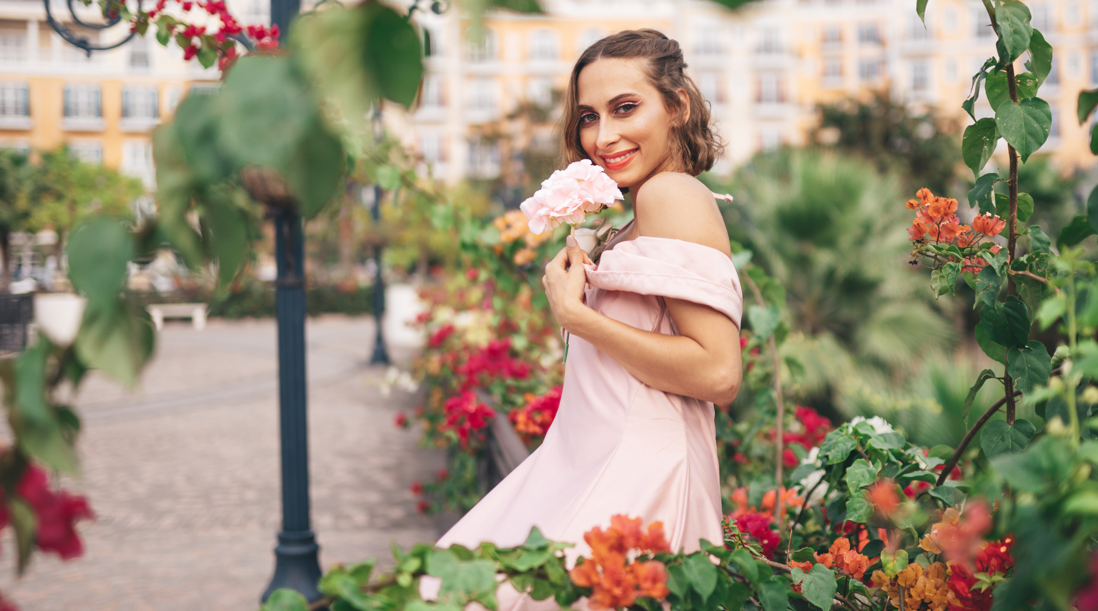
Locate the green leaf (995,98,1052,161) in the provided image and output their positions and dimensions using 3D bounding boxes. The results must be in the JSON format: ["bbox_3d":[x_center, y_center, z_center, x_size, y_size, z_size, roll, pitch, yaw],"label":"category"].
[{"bbox_3d":[0.690,-0.255,1.550,0.080,0.098,0.025,-3,-24,-1],"label":"green leaf"}]

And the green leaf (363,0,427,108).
[{"bbox_3d":[-0.121,-0.196,0.830,0.050,0.080,0.022,-1,2,-8],"label":"green leaf"}]

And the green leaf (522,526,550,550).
[{"bbox_3d":[-0.014,0.258,1.180,0.034,0.030,0.016,0,-18,0],"label":"green leaf"}]

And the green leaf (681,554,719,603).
[{"bbox_3d":[0.175,0.317,1.240,0.043,0.063,0.018,-7,-19,-2],"label":"green leaf"}]

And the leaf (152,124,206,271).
[{"bbox_3d":[-0.282,-0.085,0.820,0.042,0.106,0.026,-7,0,24],"label":"leaf"}]

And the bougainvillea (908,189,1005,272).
[{"bbox_3d":[0.567,-0.105,1.490,0.140,0.120,0.110,0,3,0],"label":"bougainvillea"}]

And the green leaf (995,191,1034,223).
[{"bbox_3d":[0.661,-0.140,1.520,0.057,0.048,0.030,0,3,0],"label":"green leaf"}]

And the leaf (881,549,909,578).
[{"bbox_3d":[0.467,0.349,1.440,0.040,0.040,0.011,-1,-6,6],"label":"leaf"}]

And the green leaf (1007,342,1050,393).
[{"bbox_3d":[0.683,0.090,1.520,0.062,0.076,0.022,0,2,24],"label":"green leaf"}]

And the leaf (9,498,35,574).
[{"bbox_3d":[-0.370,0.162,0.750,0.020,0.053,0.022,-5,-4,41],"label":"leaf"}]

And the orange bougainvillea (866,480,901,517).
[{"bbox_3d":[0.219,0.126,0.700,0.025,0.026,0.024,0,2,17],"label":"orange bougainvillea"}]

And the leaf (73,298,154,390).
[{"bbox_3d":[-0.305,0.027,0.750,0.053,0.063,0.025,-10,-12,-8],"label":"leaf"}]

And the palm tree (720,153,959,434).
[{"bbox_3d":[1.594,-0.089,6.000,1.400,1.600,1.350,0,3,0],"label":"palm tree"}]

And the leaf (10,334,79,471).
[{"bbox_3d":[-0.349,0.069,0.740,0.036,0.093,0.028,-13,-6,-20],"label":"leaf"}]

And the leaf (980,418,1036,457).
[{"bbox_3d":[0.653,0.196,1.520,0.078,0.074,0.025,0,-13,23],"label":"leaf"}]

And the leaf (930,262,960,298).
[{"bbox_3d":[0.553,-0.036,1.490,0.042,0.052,0.030,0,3,6],"label":"leaf"}]

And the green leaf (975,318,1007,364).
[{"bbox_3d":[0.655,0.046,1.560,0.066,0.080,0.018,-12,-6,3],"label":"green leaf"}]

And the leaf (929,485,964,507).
[{"bbox_3d":[0.555,0.266,1.490,0.050,0.034,0.020,5,-24,2],"label":"leaf"}]

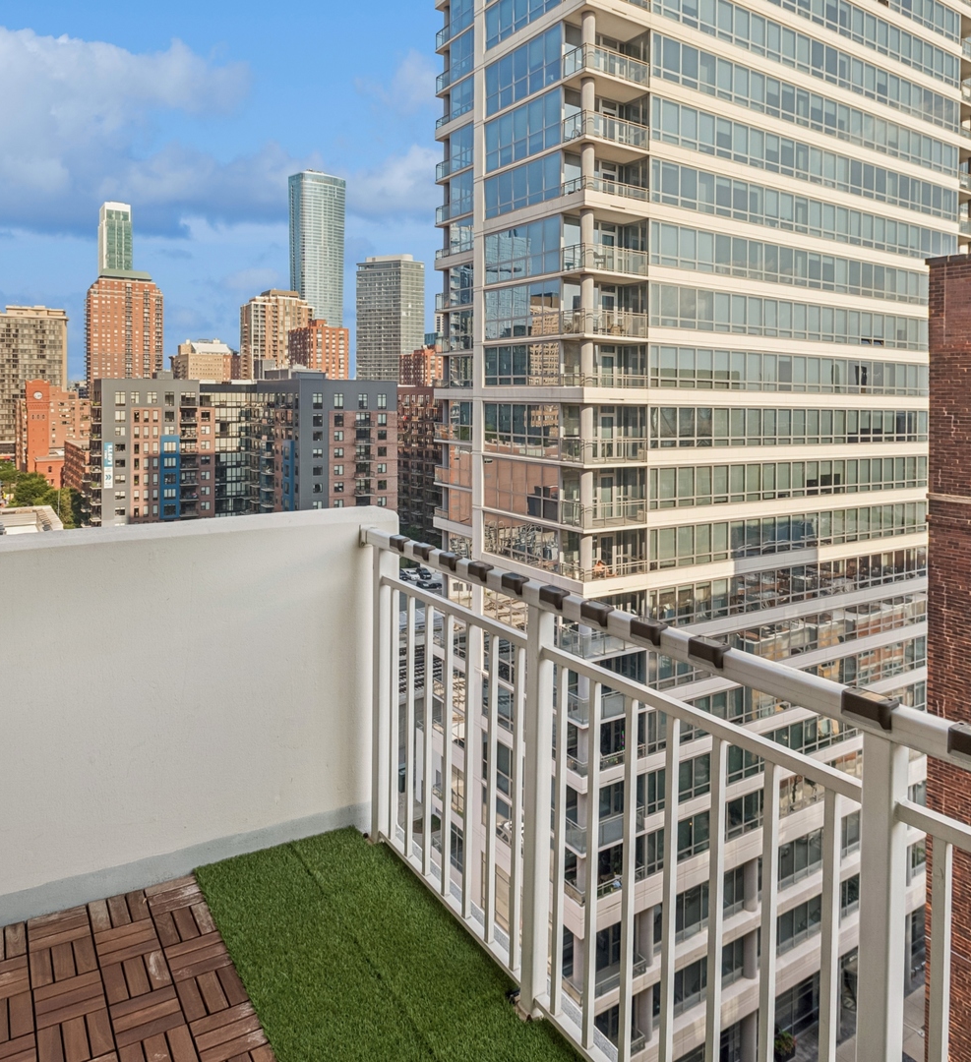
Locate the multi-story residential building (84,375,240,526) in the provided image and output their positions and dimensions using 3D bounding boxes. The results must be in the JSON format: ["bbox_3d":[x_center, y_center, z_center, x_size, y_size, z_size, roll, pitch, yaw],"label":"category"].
[{"bbox_3d":[-68.200,-12.900,158.900,27.500,36.000,18.000,-2,6,-34],"label":"multi-story residential building"}]

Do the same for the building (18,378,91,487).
[{"bbox_3d":[-161.000,-37.000,283.000,26.000,39.000,35.000,-2,6,-34],"label":"building"}]

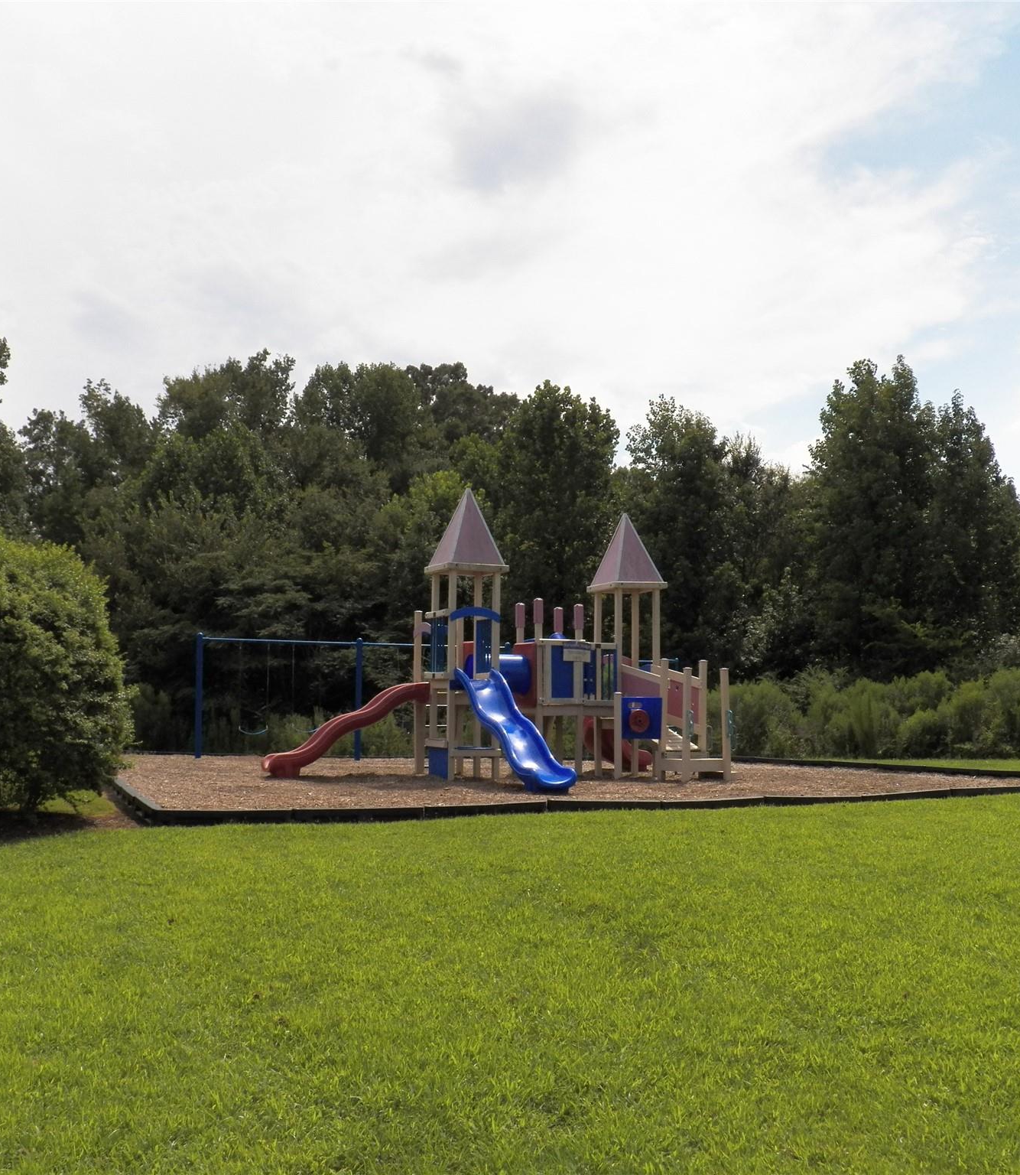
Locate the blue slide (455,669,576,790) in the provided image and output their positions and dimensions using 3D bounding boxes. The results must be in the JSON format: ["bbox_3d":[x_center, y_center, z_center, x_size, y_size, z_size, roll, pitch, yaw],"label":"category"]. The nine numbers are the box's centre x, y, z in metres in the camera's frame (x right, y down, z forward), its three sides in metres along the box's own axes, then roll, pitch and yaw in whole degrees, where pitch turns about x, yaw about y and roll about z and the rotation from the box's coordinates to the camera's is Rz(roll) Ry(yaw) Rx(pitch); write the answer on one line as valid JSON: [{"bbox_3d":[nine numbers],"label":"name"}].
[{"bbox_3d":[0.042,2.058,18.578,0.647,1.744,2.695,2,-5,-24],"label":"blue slide"}]

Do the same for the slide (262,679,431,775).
[{"bbox_3d":[-2.573,2.246,20.127,2.587,1.509,0.627,2,-5,-24],"label":"slide"}]

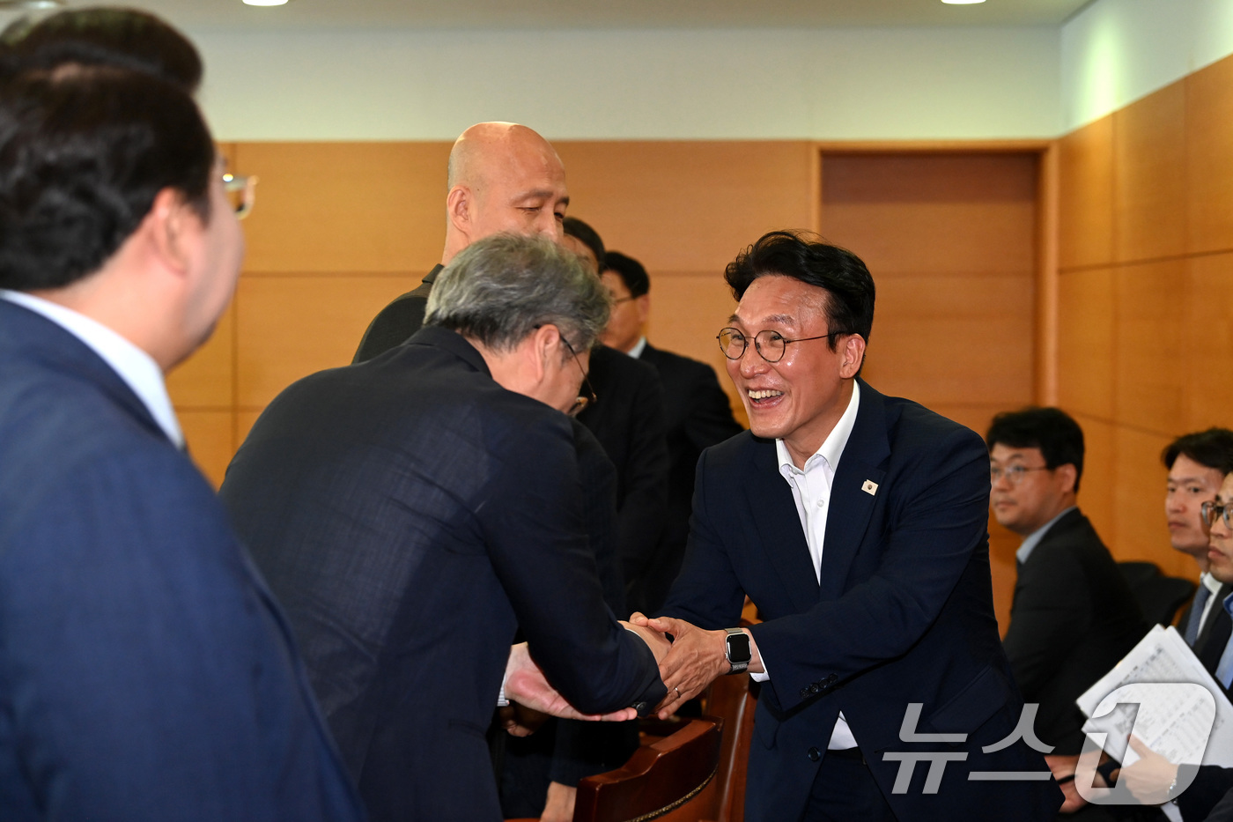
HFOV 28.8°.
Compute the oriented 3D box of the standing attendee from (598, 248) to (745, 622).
[{"bbox_3d":[0.046,0.445,5.832,0.600,1.670,0.360,1,3,30],"label":"standing attendee"}]

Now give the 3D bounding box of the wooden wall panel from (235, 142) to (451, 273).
[{"bbox_3d":[-0.996,-0.854,10.092,1.214,0.562,0.030,0,2,2],"label":"wooden wall panel"}]

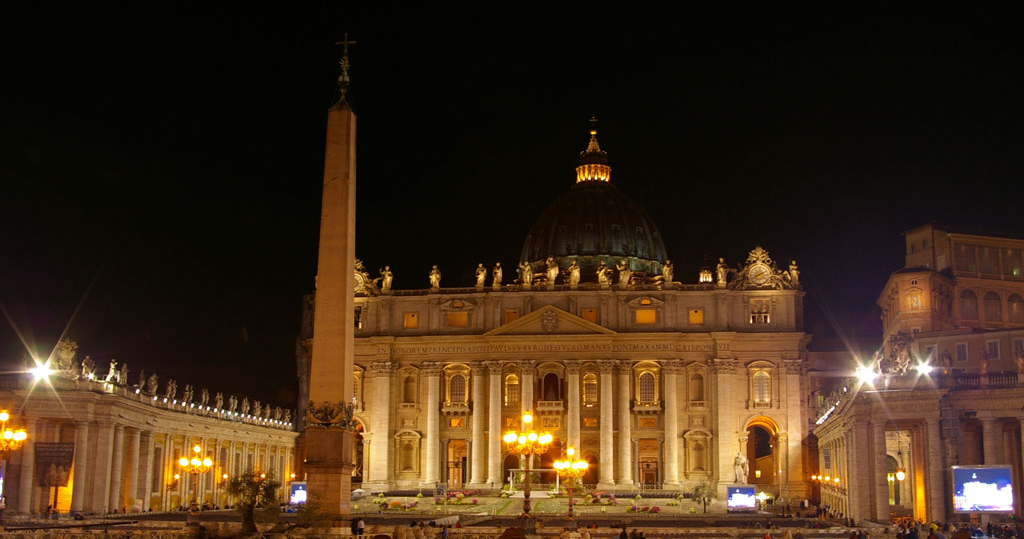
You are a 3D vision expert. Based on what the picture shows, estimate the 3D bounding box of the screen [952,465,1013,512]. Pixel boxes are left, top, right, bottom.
[{"bbox_3d":[53.103,24.763,134.358,6.350,5.300,0.600,-3,-13,14],"label":"screen"}]

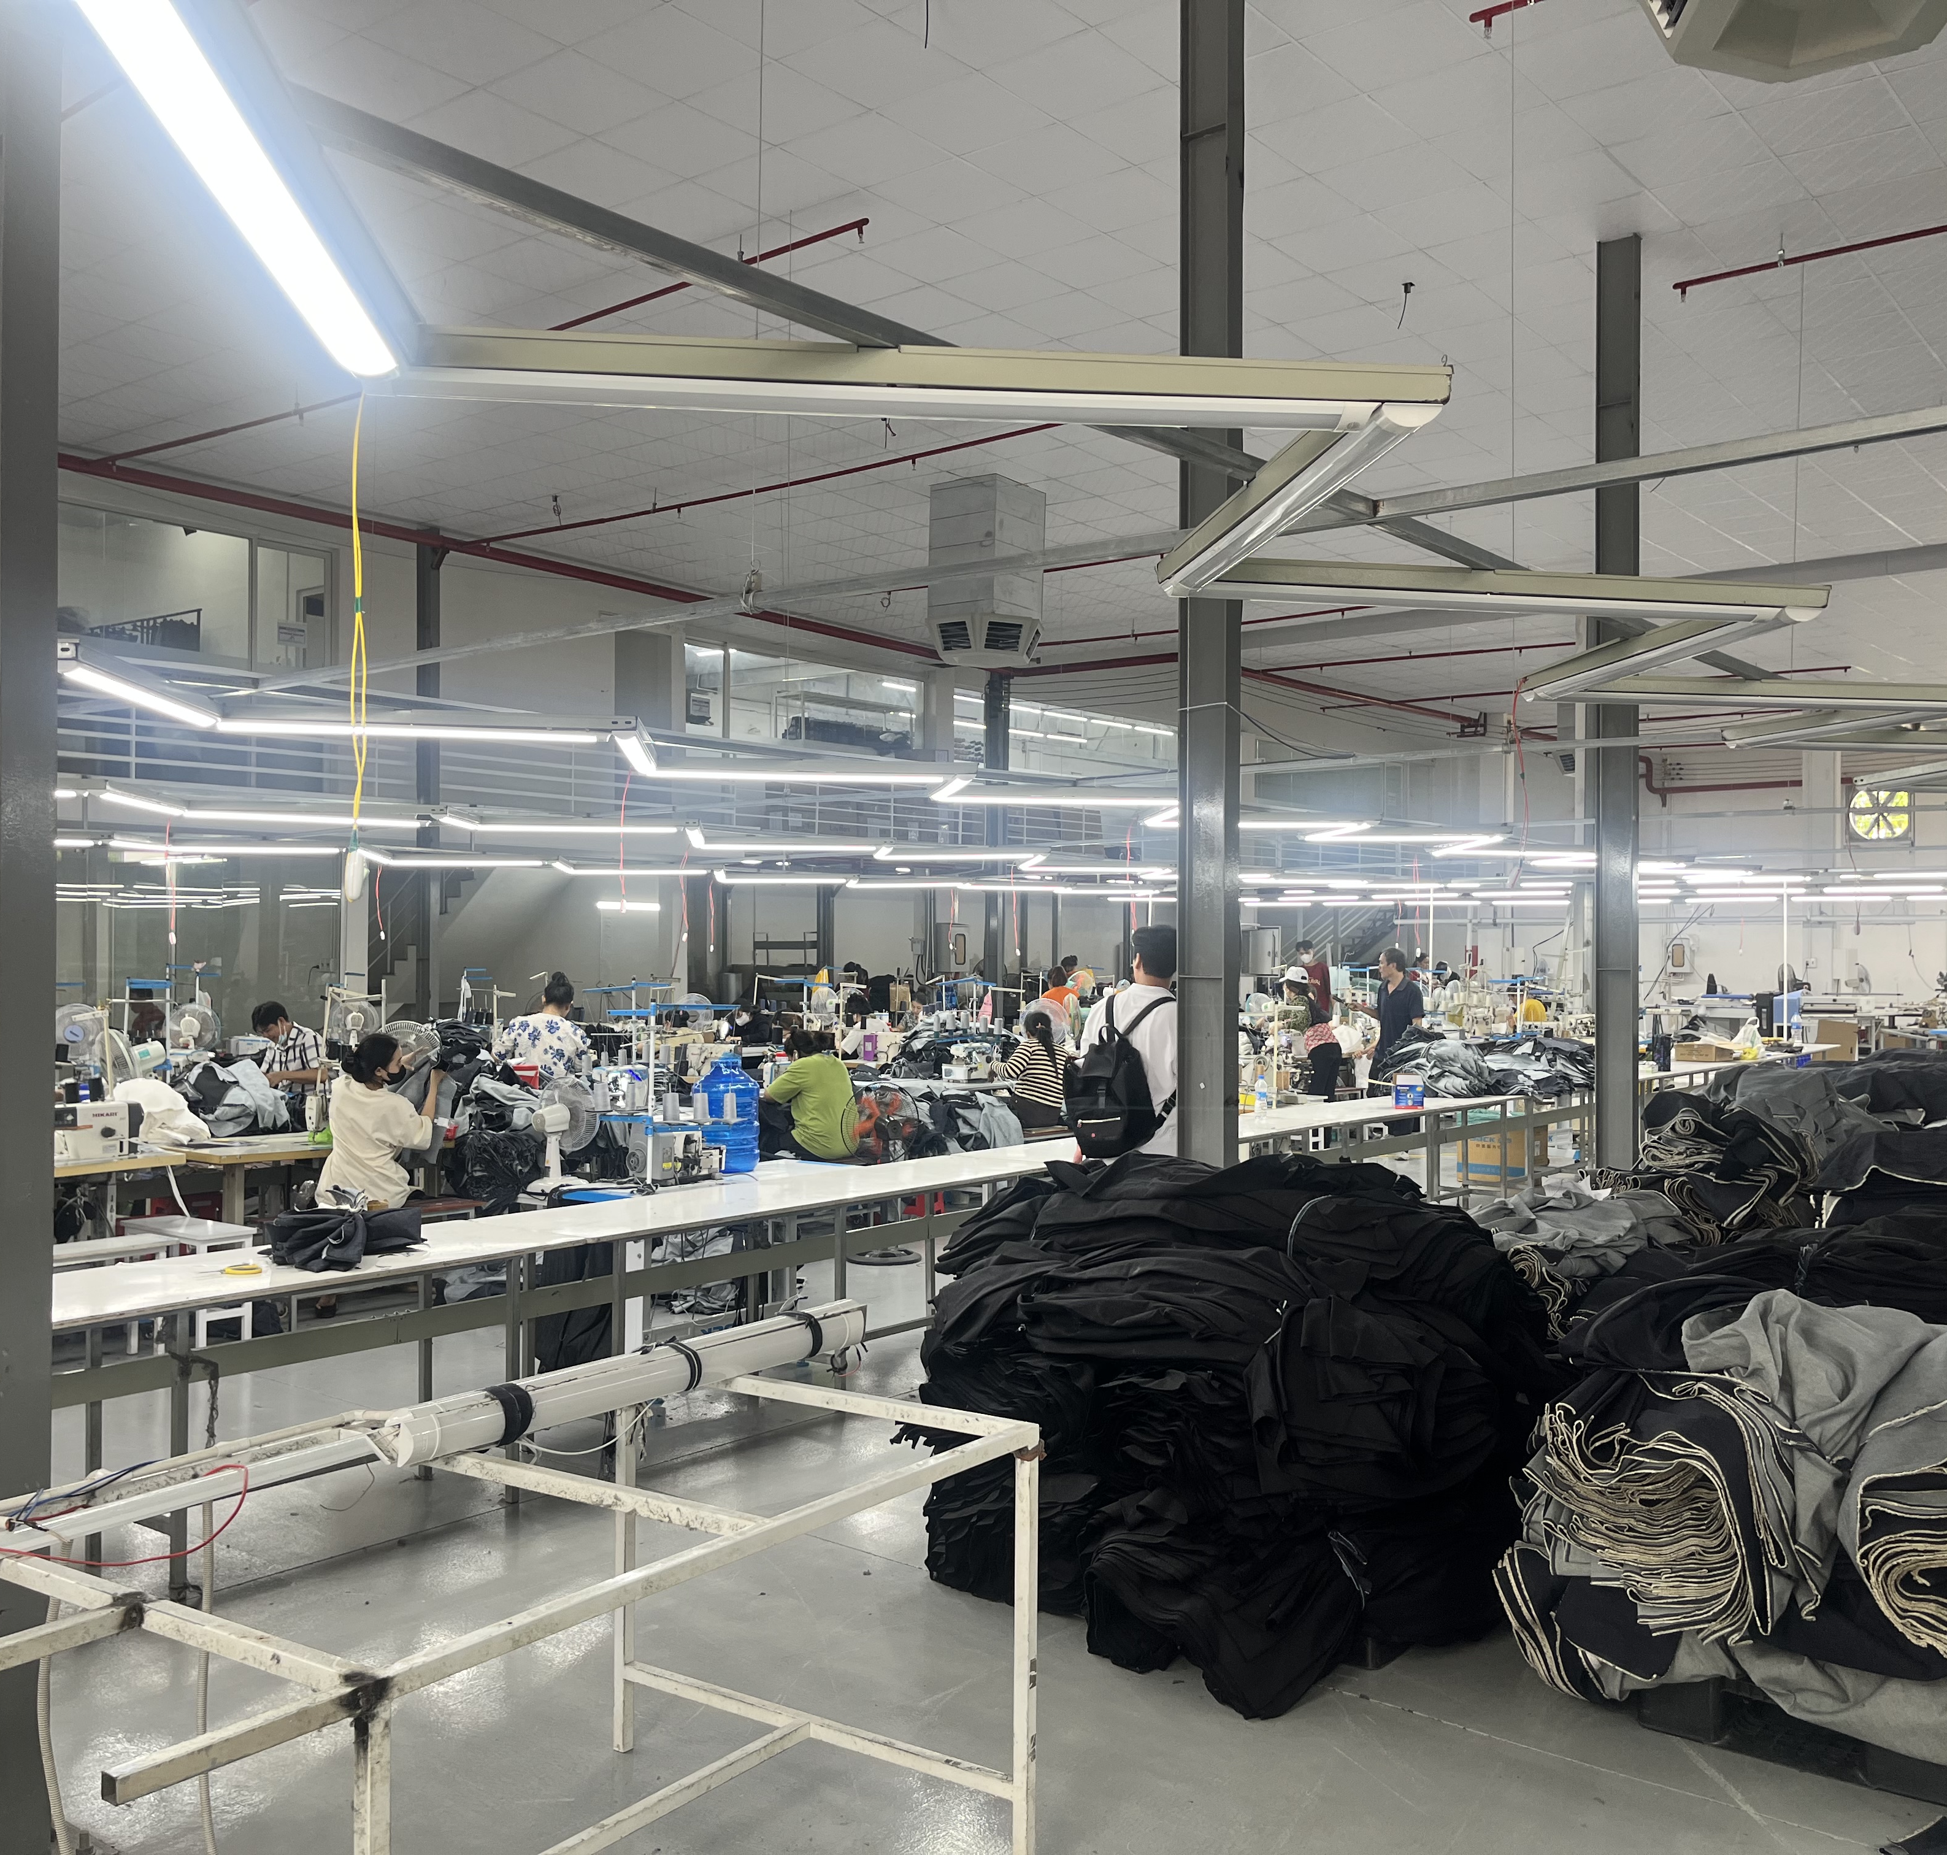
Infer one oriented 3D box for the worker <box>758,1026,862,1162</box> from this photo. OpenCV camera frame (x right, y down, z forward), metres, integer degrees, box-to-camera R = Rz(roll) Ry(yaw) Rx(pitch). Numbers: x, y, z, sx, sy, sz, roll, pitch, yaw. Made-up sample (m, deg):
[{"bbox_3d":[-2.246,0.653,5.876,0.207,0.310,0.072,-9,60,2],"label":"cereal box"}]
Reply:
[{"bbox_3d":[-0.864,1.124,9.696,0.680,1.220,0.500,0,-1,28],"label":"worker"}]

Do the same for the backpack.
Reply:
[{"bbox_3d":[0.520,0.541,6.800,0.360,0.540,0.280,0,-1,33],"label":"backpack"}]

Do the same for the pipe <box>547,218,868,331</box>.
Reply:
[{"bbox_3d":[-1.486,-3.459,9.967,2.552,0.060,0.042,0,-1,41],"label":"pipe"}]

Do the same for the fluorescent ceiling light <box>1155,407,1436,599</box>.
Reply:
[{"bbox_3d":[0.459,-0.641,2.874,0.075,0.072,1.230,0,-1,-7],"label":"fluorescent ceiling light"}]

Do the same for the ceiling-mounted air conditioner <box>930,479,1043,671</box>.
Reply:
[{"bbox_3d":[0.124,-2.821,15.089,0.680,1.489,0.680,0,-1,39],"label":"ceiling-mounted air conditioner"}]

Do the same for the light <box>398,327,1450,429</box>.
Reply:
[{"bbox_3d":[-0.051,-0.648,2.231,1.256,0.072,0.075,0,-1,-6],"label":"light"}]

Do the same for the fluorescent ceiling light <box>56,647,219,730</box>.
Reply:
[{"bbox_3d":[-2.270,-0.647,5.108,0.075,0.072,1.230,0,-1,-6],"label":"fluorescent ceiling light"}]

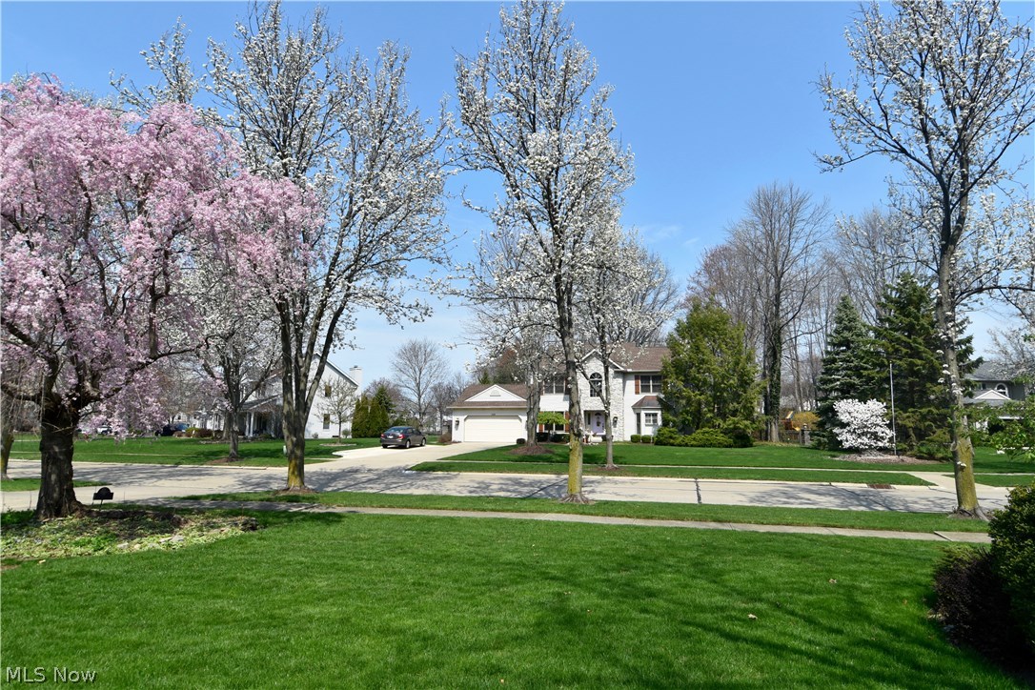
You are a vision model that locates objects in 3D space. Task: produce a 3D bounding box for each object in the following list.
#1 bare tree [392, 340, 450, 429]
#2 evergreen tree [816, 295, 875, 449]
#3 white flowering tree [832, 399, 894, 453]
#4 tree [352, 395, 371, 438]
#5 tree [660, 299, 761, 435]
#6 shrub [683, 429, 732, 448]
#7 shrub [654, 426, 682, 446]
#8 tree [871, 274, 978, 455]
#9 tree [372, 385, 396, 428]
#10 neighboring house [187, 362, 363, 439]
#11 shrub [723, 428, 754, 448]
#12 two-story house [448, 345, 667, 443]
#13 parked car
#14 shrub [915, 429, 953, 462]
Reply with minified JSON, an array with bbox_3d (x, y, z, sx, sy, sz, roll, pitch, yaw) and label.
[{"bbox_3d":[-11.491,4.913,64.880,7.000,11.170,7.000,0,-7,0],"label":"bare tree"},{"bbox_3d":[23.031,1.764,38.093,4.200,10.588,4.200,-4,-9,31],"label":"evergreen tree"},{"bbox_3d":[21.278,4.965,33.640,3.400,3.284,3.400,-5,-9,32],"label":"white flowering tree"},{"bbox_3d":[-14.800,6.739,51.561,1.800,4.017,1.800,2,-8,-16],"label":"tree"},{"bbox_3d":[15.430,2.076,43.668,7.500,11.590,7.200,-2,-7,15],"label":"tree"},{"bbox_3d":[13.983,6.808,39.770,3.400,1.320,2.400,-2,-7,15],"label":"shrub"},{"bbox_3d":[11.467,6.964,41.463,2.150,1.400,2.000,-2,-7,15],"label":"shrub"},{"bbox_3d":[26.890,1.033,36.474,6.000,11.717,6.000,-5,-9,36],"label":"tree"},{"bbox_3d":[-13.582,6.699,55.601,2.700,5.145,2.700,2,-8,-14],"label":"tree"},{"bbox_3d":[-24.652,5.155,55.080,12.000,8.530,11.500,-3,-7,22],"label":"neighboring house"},{"bbox_3d":[16.026,6.760,39.675,2.200,1.390,2.000,-2,-7,15],"label":"shrub"},{"bbox_3d":[4.550,4.205,50.122,18.900,8.769,12.600,-1,-8,9],"label":"two-story house"},{"bbox_3d":[-7.626,6.071,36.723,1.780,1.450,4.500,-1,-8,10],"label":"parked car"},{"bbox_3d":[22.716,5.364,29.554,2.100,1.532,2.100,-6,-9,37],"label":"shrub"}]

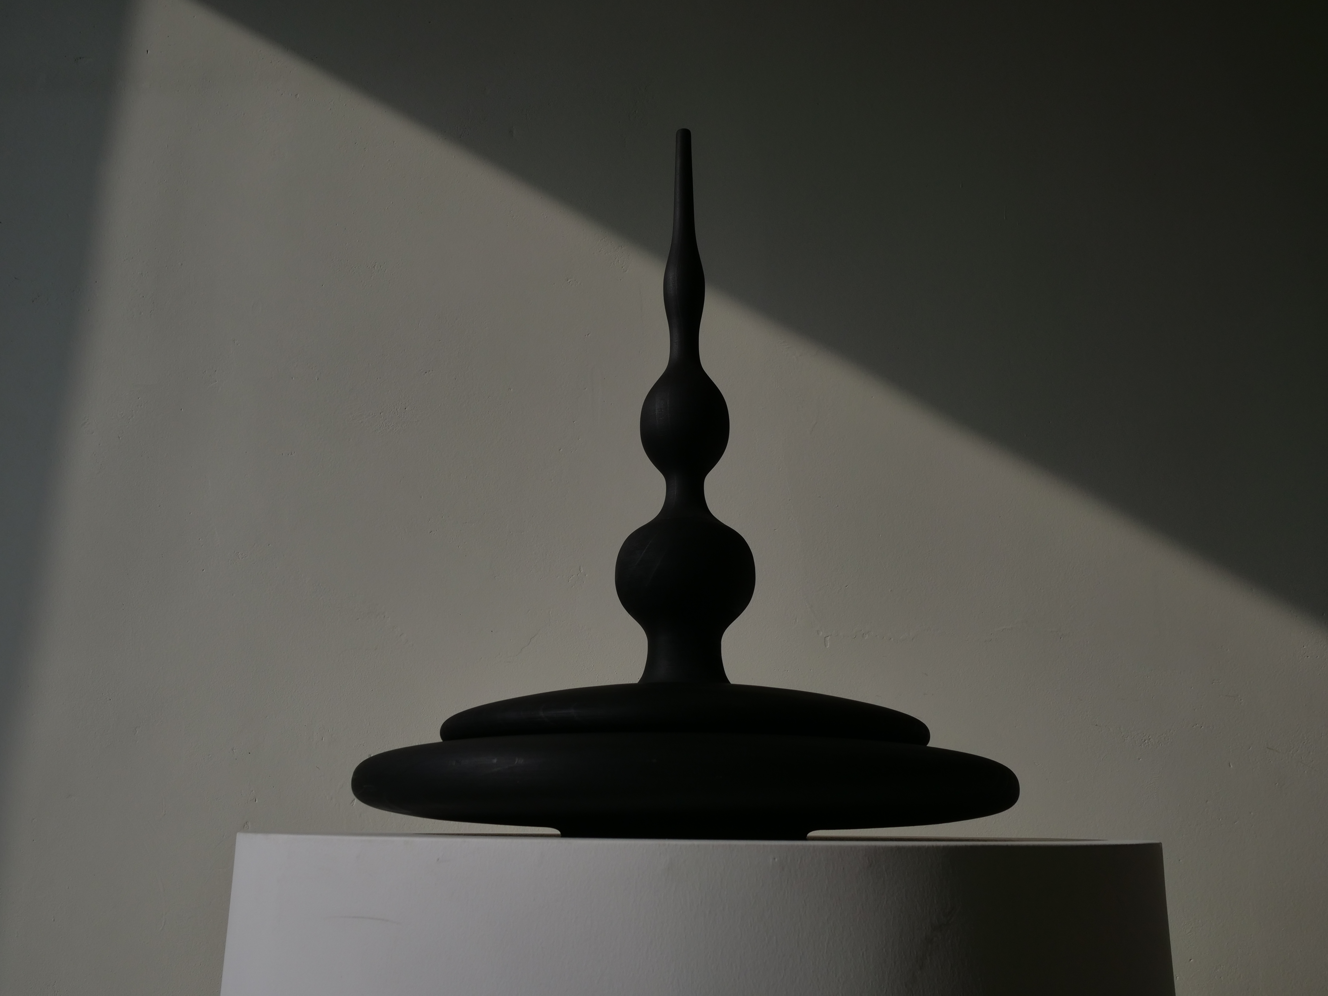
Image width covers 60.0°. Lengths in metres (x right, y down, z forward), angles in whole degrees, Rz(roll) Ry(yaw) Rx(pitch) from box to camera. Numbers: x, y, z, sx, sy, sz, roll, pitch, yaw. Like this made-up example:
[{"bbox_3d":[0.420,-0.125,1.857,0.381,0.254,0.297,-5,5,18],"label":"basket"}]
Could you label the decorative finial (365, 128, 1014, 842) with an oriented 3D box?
[{"bbox_3d":[0.017,-0.036,0.915,0.471,0.586,0.471,0,-16,0],"label":"decorative finial"}]

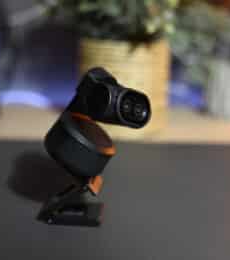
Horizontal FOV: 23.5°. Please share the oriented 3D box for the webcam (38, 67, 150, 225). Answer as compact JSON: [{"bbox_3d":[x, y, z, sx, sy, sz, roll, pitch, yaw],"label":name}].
[{"bbox_3d":[-0.022,0.010,0.411,0.074,0.109,0.065,11,17,36],"label":"webcam"}]

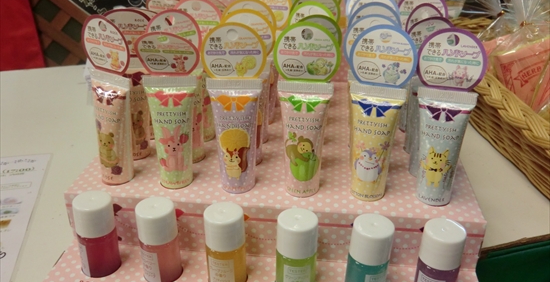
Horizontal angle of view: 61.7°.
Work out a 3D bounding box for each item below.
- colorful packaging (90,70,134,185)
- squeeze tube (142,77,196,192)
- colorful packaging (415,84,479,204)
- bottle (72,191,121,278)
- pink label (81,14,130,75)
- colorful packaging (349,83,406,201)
[{"bbox_3d":[-0.121,-0.009,0.347,0.039,0.084,0.025,15,25,26],"label":"colorful packaging"},{"bbox_3d":[-0.073,-0.004,0.330,0.038,0.084,0.024,2,27,4],"label":"squeeze tube"},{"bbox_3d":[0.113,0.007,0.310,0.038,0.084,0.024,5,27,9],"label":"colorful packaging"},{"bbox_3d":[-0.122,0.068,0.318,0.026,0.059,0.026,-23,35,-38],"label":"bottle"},{"bbox_3d":[-0.118,-0.067,0.321,0.044,0.040,0.004,15,32,25],"label":"pink label"},{"bbox_3d":[0.070,0.002,0.329,0.039,0.084,0.025,6,25,12],"label":"colorful packaging"}]

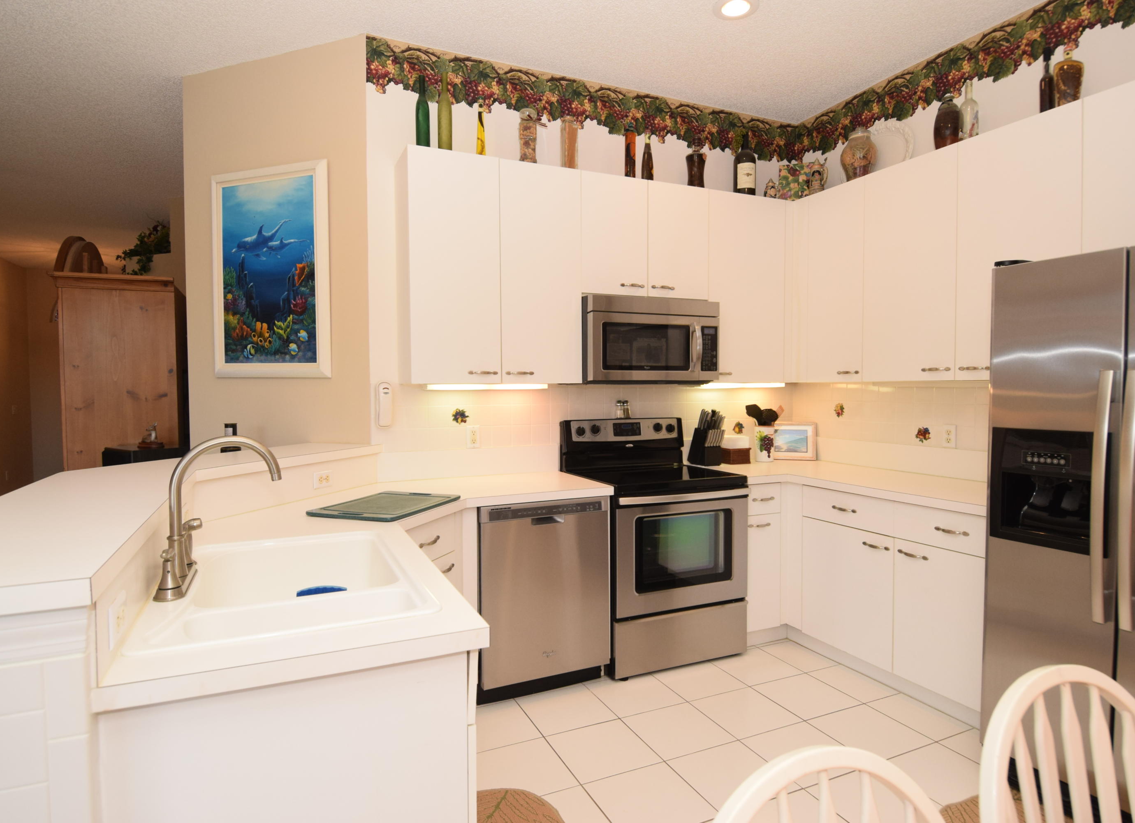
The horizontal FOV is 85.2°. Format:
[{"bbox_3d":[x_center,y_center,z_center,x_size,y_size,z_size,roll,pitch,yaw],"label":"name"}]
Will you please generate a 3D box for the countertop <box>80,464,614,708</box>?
[{"bbox_3d":[-0.379,0.391,2.131,1.615,0.039,1.952,-1,2,-24],"label":"countertop"}]

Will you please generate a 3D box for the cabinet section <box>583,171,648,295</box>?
[{"bbox_3d":[0.180,-0.894,3.259,0.380,0.598,0.312,-1,2,-24],"label":"cabinet section"}]

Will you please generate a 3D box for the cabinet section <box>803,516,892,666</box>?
[{"bbox_3d":[1.589,0.834,3.050,0.600,0.598,0.525,-1,2,-24],"label":"cabinet section"}]

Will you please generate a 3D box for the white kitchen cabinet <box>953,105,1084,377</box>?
[{"bbox_3d":[1.950,-0.650,2.565,0.313,1.034,0.469,-1,2,-24],"label":"white kitchen cabinet"}]

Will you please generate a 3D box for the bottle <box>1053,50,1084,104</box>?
[{"bbox_3d":[1.960,-1.292,2.408,0.096,0.253,0.070,2,3,44],"label":"bottle"}]

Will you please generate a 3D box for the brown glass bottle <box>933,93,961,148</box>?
[{"bbox_3d":[1.761,-1.324,2.850,0.115,0.284,0.115,-1,2,-24],"label":"brown glass bottle"}]

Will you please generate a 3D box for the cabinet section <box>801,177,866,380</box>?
[{"bbox_3d":[1.578,-0.682,3.394,0.307,1.046,0.385,-1,2,-24],"label":"cabinet section"}]

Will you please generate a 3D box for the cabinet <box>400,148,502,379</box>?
[{"bbox_3d":[-0.563,-0.648,2.914,0.415,1.040,0.320,-1,2,-24],"label":"cabinet"}]

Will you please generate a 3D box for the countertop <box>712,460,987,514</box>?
[{"bbox_3d":[1.416,0.348,3.063,0.915,0.039,1.727,-1,2,-24],"label":"countertop"}]

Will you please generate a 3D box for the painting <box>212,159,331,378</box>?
[{"bbox_3d":[-1.500,-0.692,3.112,0.742,1.045,0.035,0,2,20],"label":"painting"}]

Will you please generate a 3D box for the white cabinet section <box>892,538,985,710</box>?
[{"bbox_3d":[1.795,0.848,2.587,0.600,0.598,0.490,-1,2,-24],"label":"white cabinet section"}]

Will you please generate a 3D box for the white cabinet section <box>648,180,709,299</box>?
[{"bbox_3d":[0.529,-0.901,3.414,0.382,0.598,0.312,-1,2,-24],"label":"white cabinet section"}]

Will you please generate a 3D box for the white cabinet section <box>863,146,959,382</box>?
[{"bbox_3d":[1.754,-0.670,2.997,0.307,1.046,0.483,-1,2,-24],"label":"white cabinet section"}]

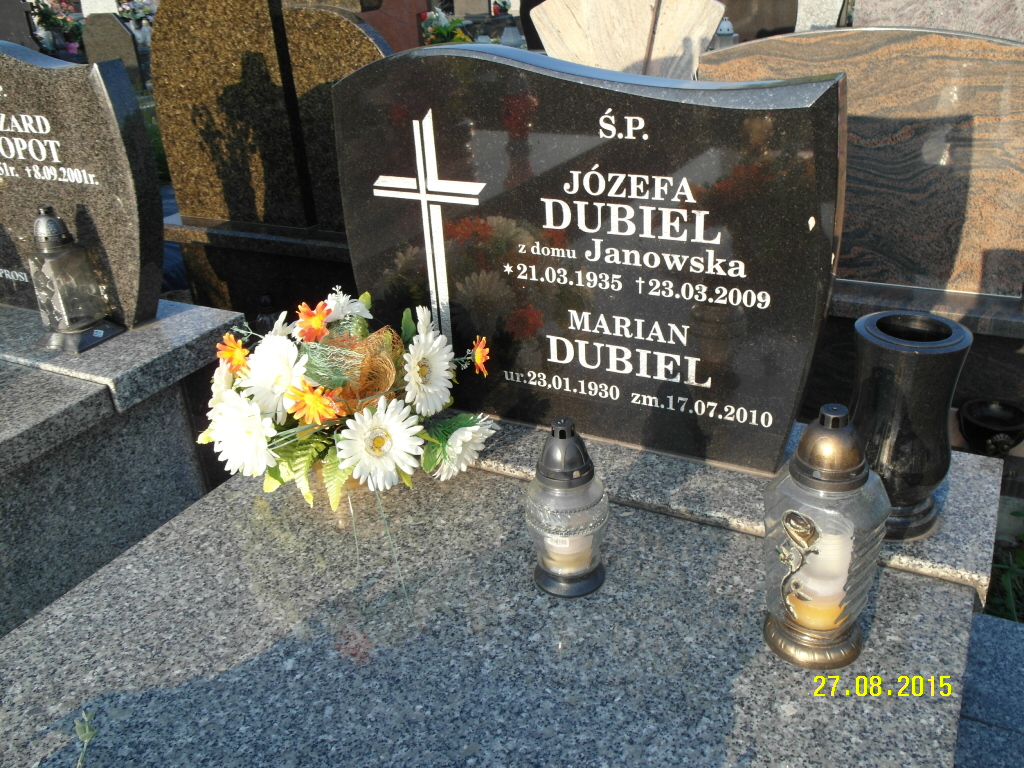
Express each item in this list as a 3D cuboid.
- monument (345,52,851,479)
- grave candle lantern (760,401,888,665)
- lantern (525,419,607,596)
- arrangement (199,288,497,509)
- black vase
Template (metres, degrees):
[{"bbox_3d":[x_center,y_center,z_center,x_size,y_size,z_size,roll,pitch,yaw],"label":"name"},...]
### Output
[{"bbox_3d":[0.089,-0.198,1.350,0.770,0.601,0.060,10,30,27],"label":"monument"},{"bbox_3d":[0.341,0.162,0.974,0.118,0.295,0.113,20,35,41],"label":"grave candle lantern"},{"bbox_3d":[0.068,0.149,1.120,0.104,0.228,0.104,-4,26,2],"label":"lantern"},{"bbox_3d":[-0.244,0.017,1.343,0.410,0.305,0.350,10,30,27],"label":"arrangement"},{"bbox_3d":[0.502,0.055,1.149,0.133,0.268,0.133,10,30,27],"label":"black vase"}]

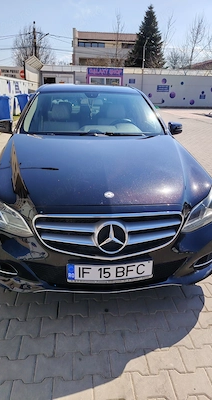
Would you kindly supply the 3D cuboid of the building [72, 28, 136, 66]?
[{"bbox_3d":[-0.189,-25.557,52.529,12.600,10.500,9.000,-1,22,-6],"label":"building"}]

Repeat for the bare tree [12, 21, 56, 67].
[{"bbox_3d":[-10.141,-19.210,38.788,5.800,8.800,5.500,-1,22,-6],"label":"bare tree"}]

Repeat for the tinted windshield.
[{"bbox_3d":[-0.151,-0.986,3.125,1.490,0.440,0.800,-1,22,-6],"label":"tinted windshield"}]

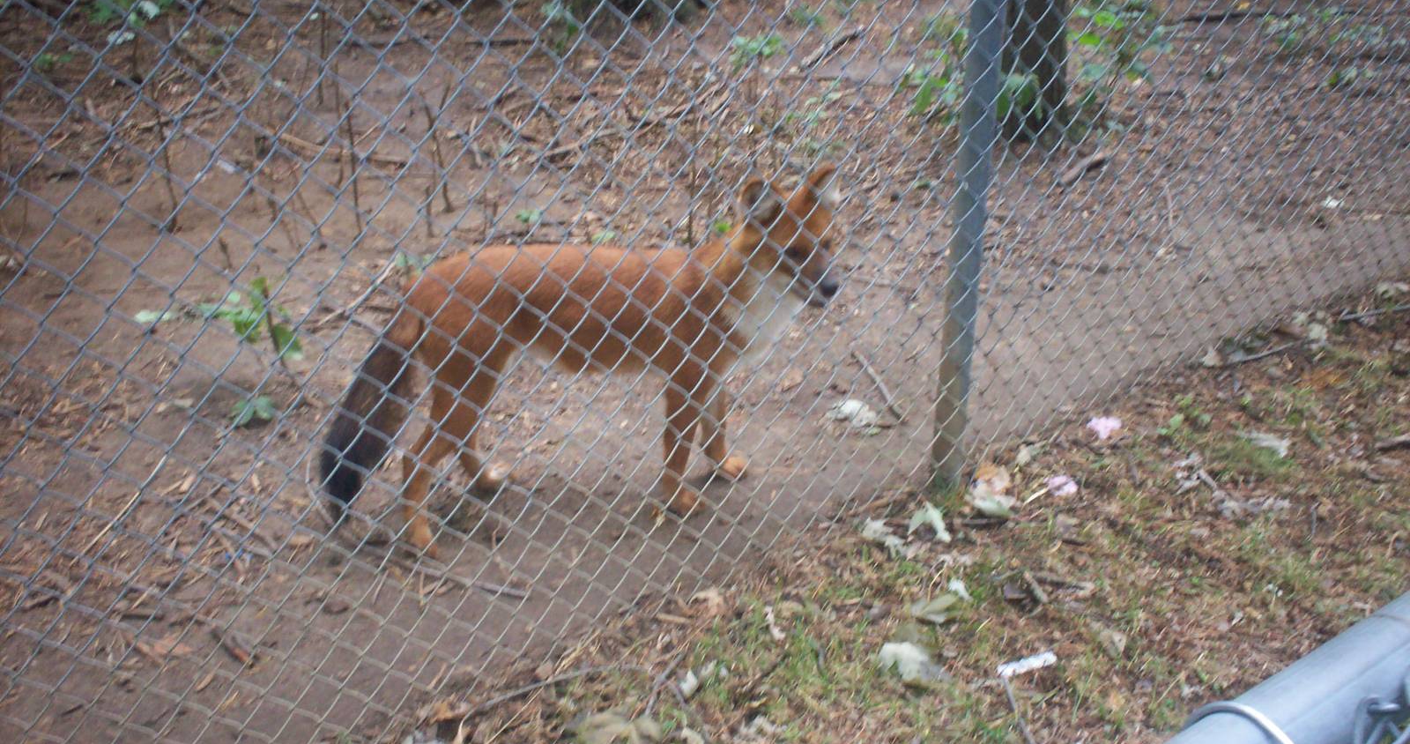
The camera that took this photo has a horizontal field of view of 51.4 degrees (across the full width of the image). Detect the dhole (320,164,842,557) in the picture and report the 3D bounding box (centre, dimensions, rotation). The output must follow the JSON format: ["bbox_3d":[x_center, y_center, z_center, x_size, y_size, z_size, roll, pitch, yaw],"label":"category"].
[{"bbox_3d":[-0.227,-0.037,2.596,0.925,0.650,0.240,-3,26,-9],"label":"dhole"}]

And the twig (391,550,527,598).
[{"bbox_3d":[-0.423,0.351,2.530,0.282,0.012,0.012,14,29,24],"label":"twig"}]

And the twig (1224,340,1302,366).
[{"bbox_3d":[1.252,-0.043,3.281,0.244,0.012,0.017,-15,30,-28],"label":"twig"}]

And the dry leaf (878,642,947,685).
[{"bbox_3d":[0.325,0.457,2.293,0.105,0.025,0.085,1,26,0],"label":"dry leaf"}]

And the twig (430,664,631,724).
[{"bbox_3d":[-0.262,0.492,2.261,0.334,0.018,0.034,-12,29,-24],"label":"twig"}]

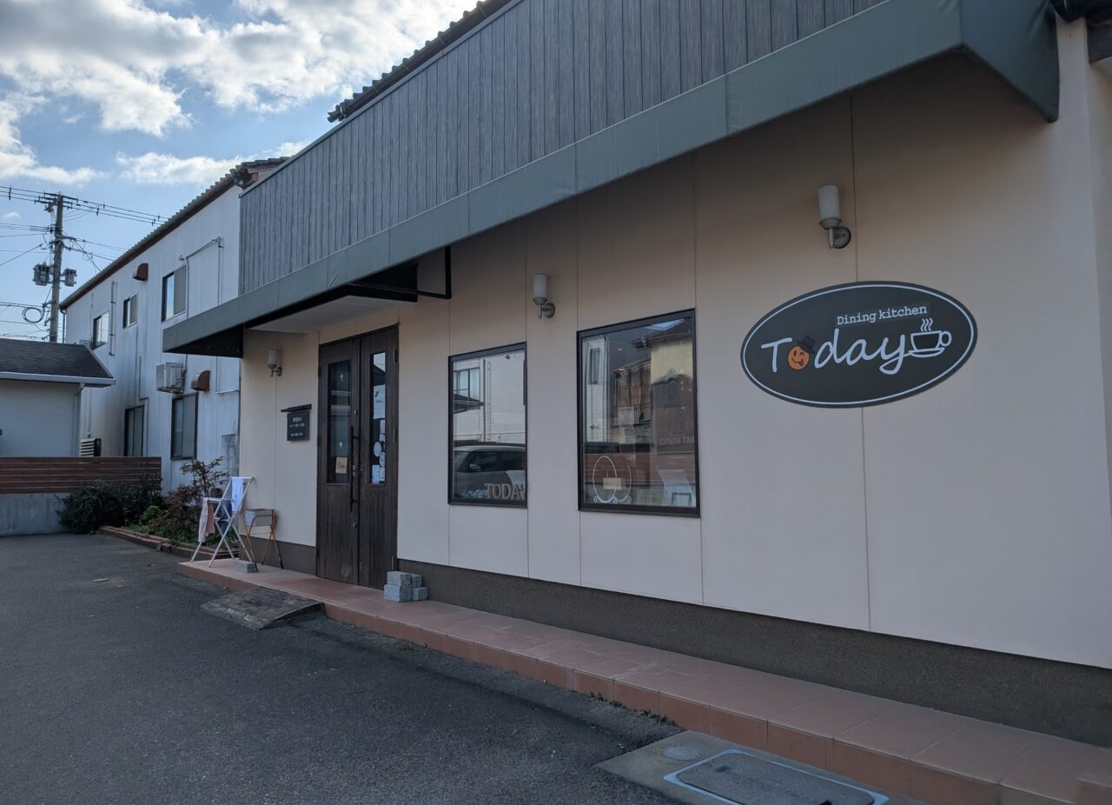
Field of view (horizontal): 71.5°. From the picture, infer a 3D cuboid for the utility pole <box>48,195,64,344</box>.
[{"bbox_3d":[-20.364,-2.376,31.303,0.350,12.570,0.350,4,-6,-43],"label":"utility pole"}]

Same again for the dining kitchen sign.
[{"bbox_3d":[1.448,-0.272,3.857,0.030,0.609,1.219,4,-6,-43],"label":"dining kitchen sign"}]

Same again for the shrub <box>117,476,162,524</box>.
[{"bbox_3d":[-7.877,1.848,14.600,0.800,0.920,0.800,4,-6,-43],"label":"shrub"}]

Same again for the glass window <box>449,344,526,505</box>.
[{"bbox_3d":[-0.545,0.194,5.988,0.080,1.218,0.982,4,-6,-43],"label":"glass window"}]

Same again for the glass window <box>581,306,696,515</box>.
[{"bbox_3d":[0.490,0.087,4.887,0.080,1.227,0.996,4,-6,-43],"label":"glass window"}]

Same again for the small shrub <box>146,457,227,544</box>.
[{"bbox_3d":[-5.602,1.502,11.723,1.050,1.280,1.050,4,-6,-43],"label":"small shrub"}]

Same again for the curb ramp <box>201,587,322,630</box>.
[{"bbox_3d":[-2.564,1.747,6.677,0.530,0.140,1.330,4,-6,-43],"label":"curb ramp"}]

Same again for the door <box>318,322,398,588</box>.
[{"bbox_3d":[-1.948,0.535,7.466,0.080,2.400,1.560,4,-6,-43],"label":"door"}]

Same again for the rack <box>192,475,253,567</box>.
[{"bbox_3d":[-3.921,1.377,9.065,0.550,1.000,0.600,4,-6,-43],"label":"rack"}]

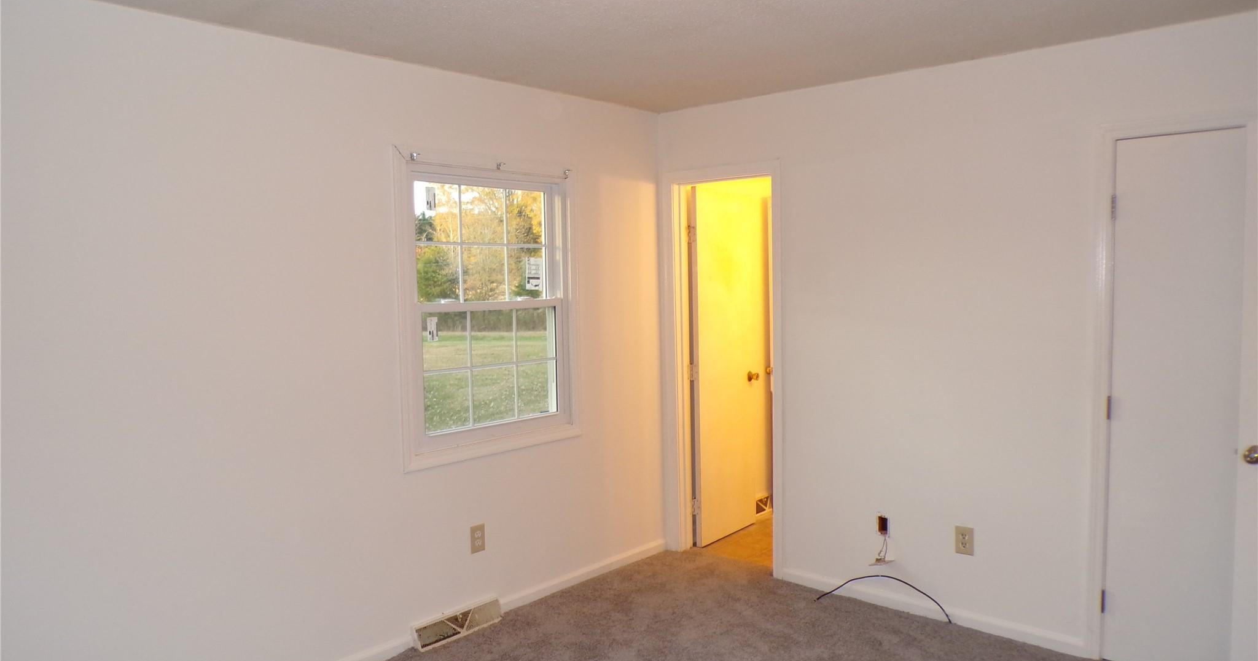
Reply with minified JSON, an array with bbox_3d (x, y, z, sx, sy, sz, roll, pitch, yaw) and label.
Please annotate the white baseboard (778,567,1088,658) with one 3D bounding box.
[{"bbox_3d":[1.302,1.254,3.958,1.395,0.064,0.016,2,5,41],"label":"white baseboard"}]

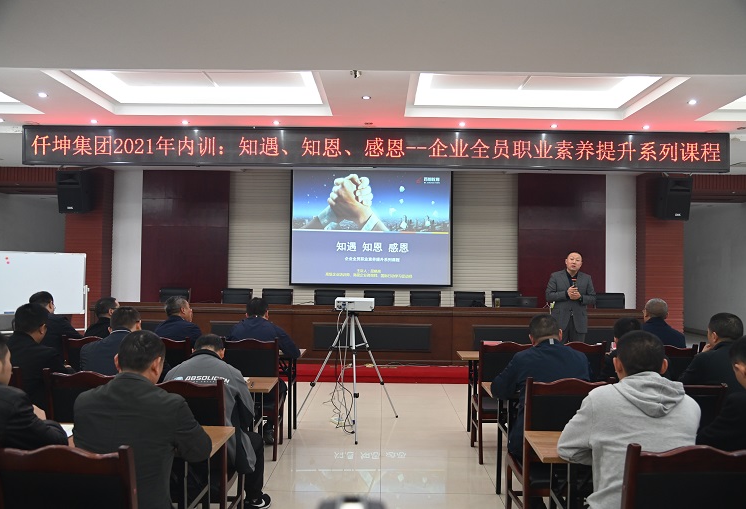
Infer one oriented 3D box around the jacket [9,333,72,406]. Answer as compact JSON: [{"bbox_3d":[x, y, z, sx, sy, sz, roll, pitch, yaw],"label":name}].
[{"bbox_3d":[-2.077,0.787,3.593,0.520,0.660,0.580,0,-2,4],"label":"jacket"}]

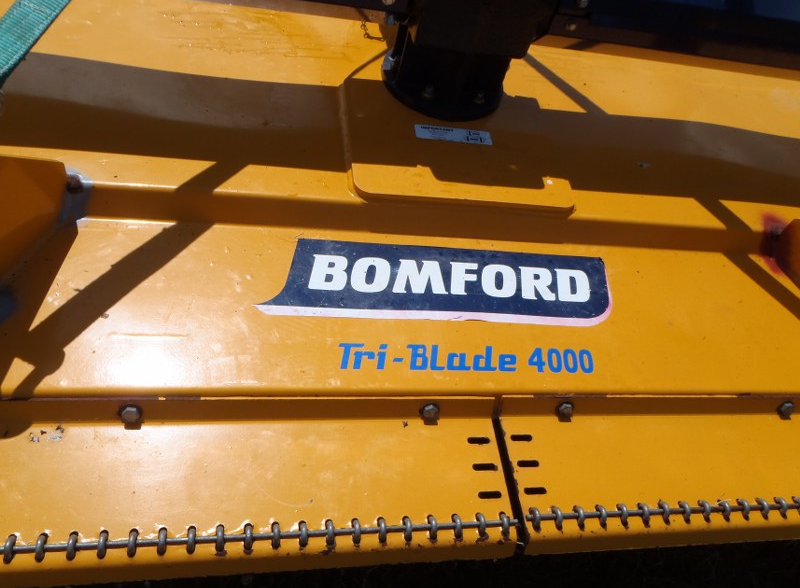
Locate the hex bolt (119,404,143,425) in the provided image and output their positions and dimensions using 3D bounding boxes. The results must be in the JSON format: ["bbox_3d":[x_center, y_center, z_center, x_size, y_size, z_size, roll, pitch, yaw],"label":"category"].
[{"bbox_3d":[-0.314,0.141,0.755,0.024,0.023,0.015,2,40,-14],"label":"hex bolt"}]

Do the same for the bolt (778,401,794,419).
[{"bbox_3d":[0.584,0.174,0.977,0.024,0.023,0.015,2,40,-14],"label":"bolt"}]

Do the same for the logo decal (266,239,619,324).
[{"bbox_3d":[0.069,-0.015,0.944,0.543,0.005,0.141,2,52,-14],"label":"logo decal"}]

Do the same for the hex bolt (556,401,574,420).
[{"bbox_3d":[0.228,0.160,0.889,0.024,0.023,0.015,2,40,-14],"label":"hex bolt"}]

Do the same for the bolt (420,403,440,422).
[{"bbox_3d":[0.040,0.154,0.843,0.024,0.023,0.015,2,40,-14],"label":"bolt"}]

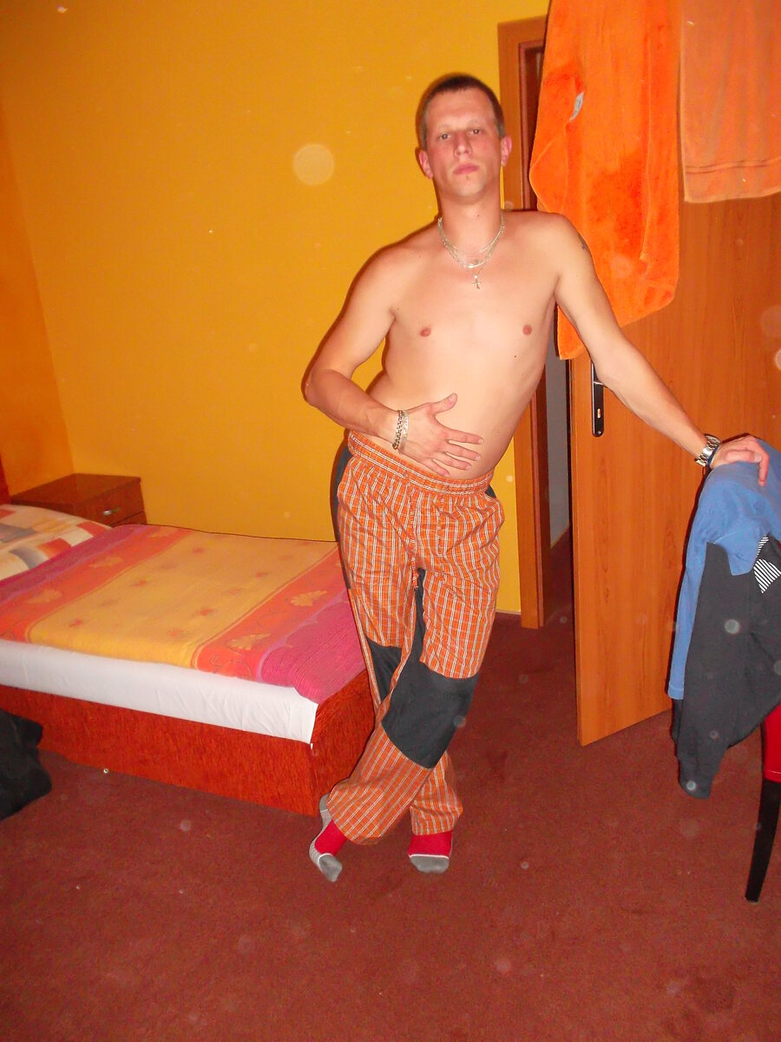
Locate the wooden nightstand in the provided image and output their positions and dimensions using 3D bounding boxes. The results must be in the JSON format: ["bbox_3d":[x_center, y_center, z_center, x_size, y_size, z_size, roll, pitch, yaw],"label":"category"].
[{"bbox_3d":[-1.418,0.113,3.924,0.421,0.551,0.427,3,18,26],"label":"wooden nightstand"}]

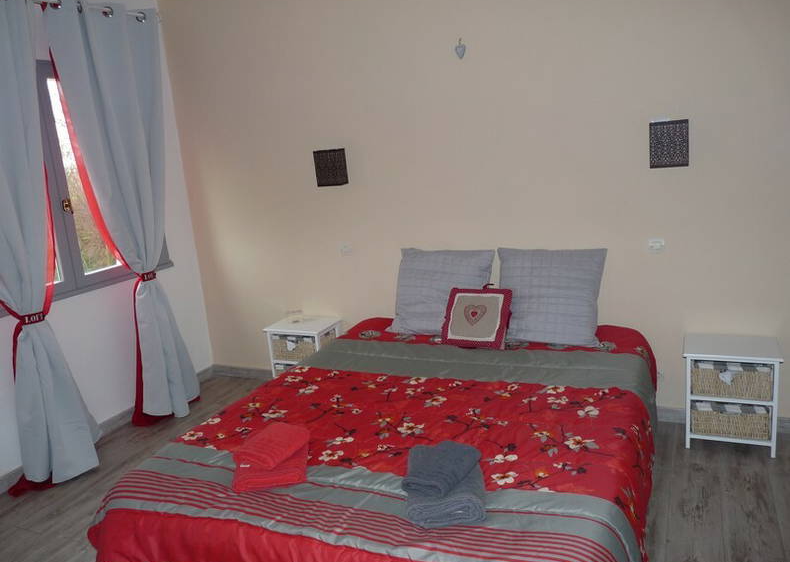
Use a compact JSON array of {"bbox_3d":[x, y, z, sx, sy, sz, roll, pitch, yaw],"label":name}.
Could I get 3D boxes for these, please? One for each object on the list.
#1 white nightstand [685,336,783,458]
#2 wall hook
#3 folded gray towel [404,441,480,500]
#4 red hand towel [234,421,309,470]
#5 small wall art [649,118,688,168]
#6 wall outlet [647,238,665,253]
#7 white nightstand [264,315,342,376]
[{"bbox_3d":[1.562,0.530,2.889,0.388,0.456,0.295,1,14,25],"label":"white nightstand"},{"bbox_3d":[0.336,-1.185,3.141,0.056,0.103,0.025,1,14,25],"label":"wall hook"},{"bbox_3d":[0.135,0.522,1.729,0.150,0.050,0.220,2,15,30],"label":"folded gray towel"},{"bbox_3d":[-0.392,0.543,1.996,0.170,0.037,0.220,4,15,35],"label":"red hand towel"},{"bbox_3d":[1.260,-0.629,2.830,0.162,0.207,0.050,1,14,25],"label":"small wall art"},{"bbox_3d":[1.260,-0.171,2.973,0.078,0.074,0.025,1,14,25],"label":"wall outlet"},{"bbox_3d":[-0.547,0.492,3.859,0.390,0.454,0.295,1,14,25],"label":"white nightstand"}]

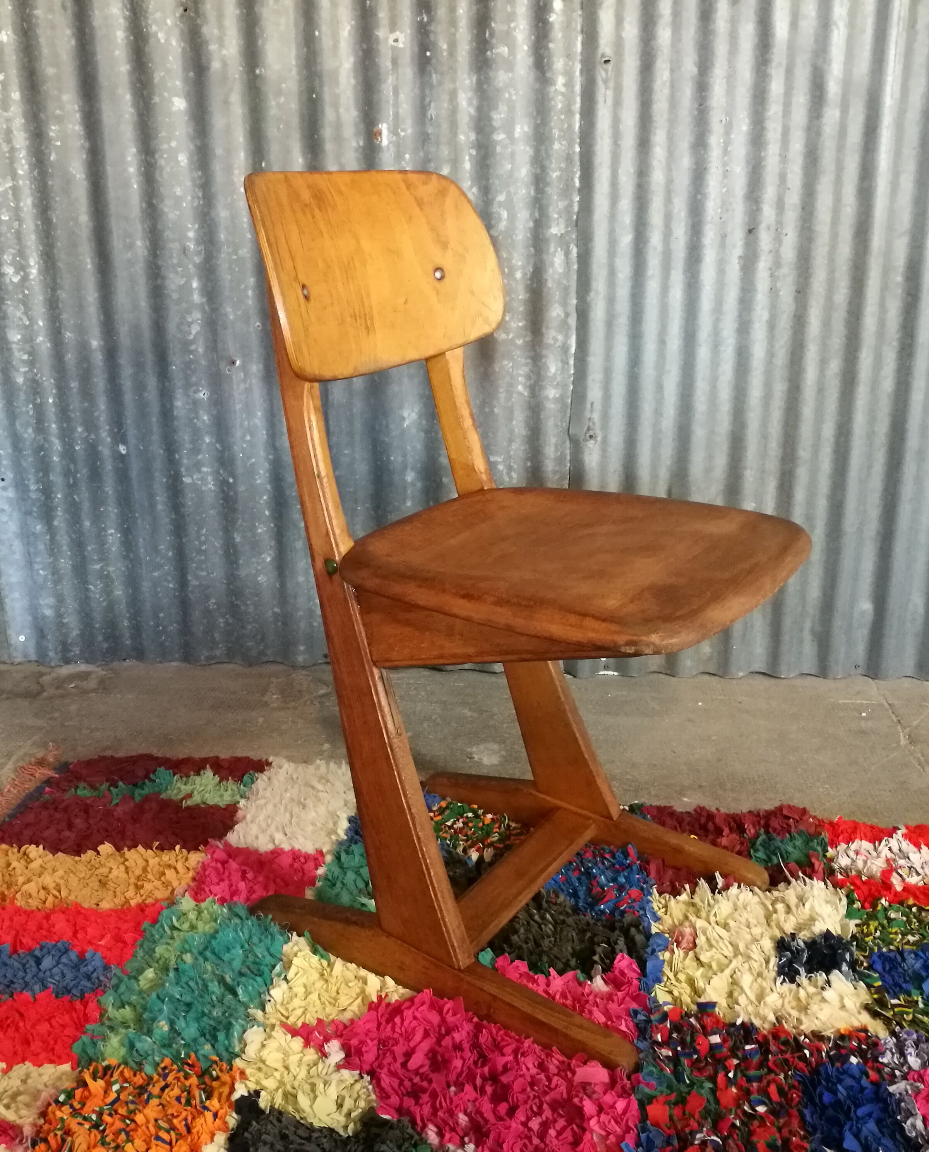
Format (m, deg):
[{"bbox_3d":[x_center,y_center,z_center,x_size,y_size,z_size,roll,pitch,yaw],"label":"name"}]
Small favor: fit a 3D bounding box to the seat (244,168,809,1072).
[{"bbox_3d":[0.064,0.012,1.089,0.453,0.718,0.383,11,21,31],"label":"seat"}]

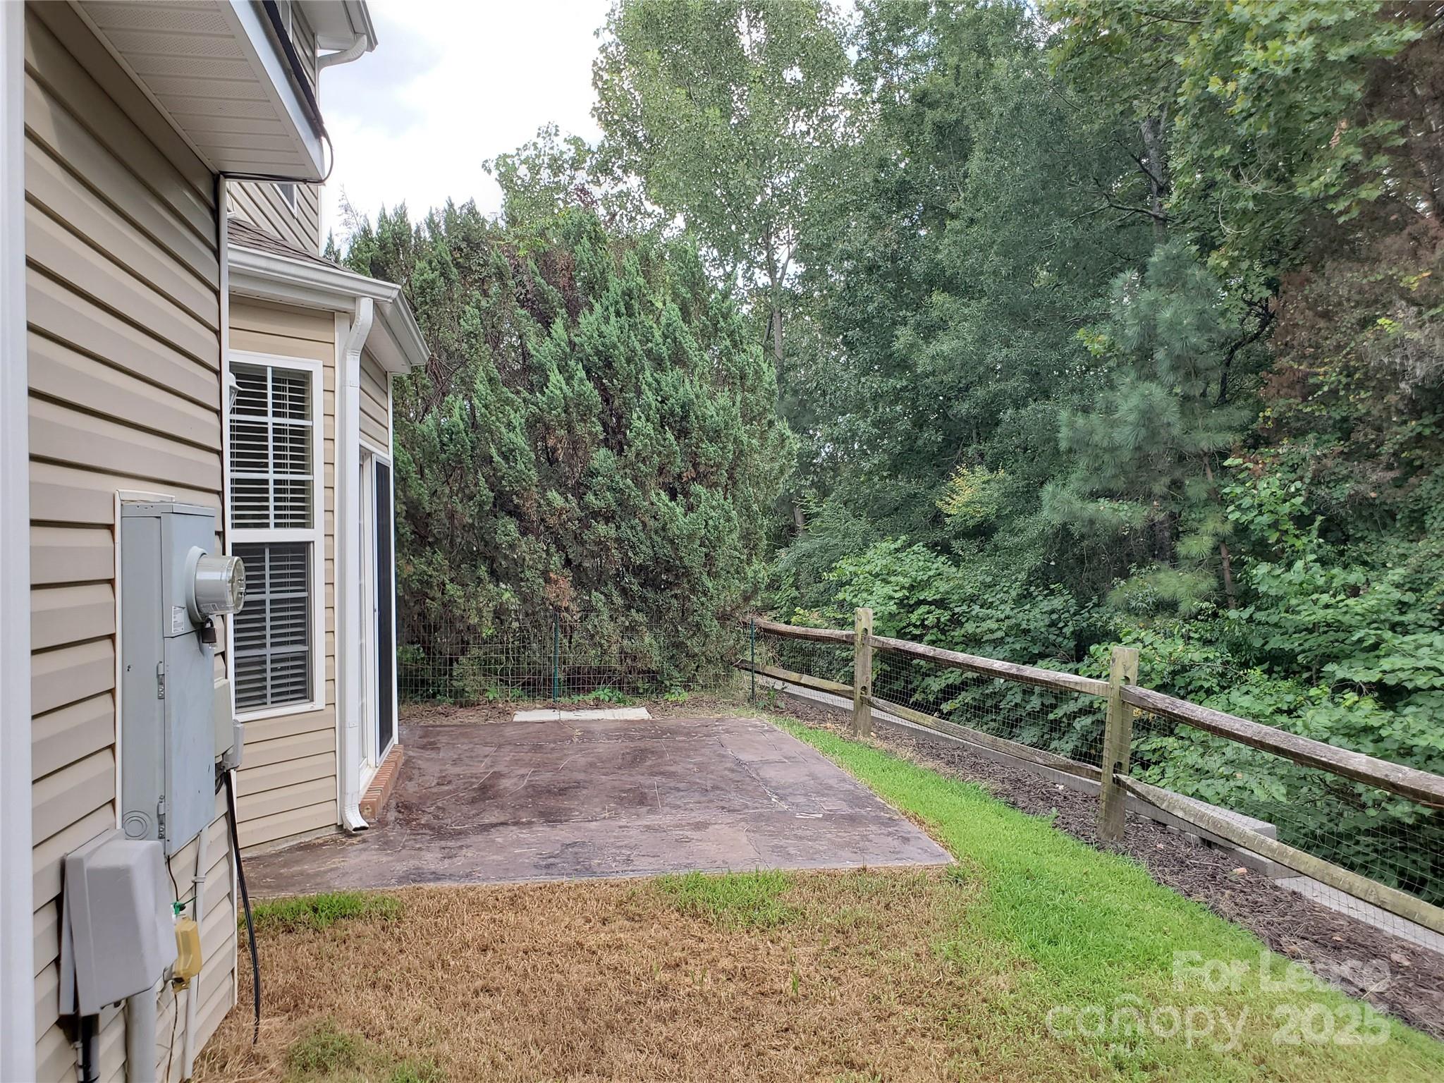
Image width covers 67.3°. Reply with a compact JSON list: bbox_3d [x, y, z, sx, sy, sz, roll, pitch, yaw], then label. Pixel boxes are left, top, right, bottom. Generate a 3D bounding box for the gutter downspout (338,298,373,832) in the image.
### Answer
[{"bbox_3d":[-1.925,0.123,5.734,0.180,2.800,0.090,-1,0,33],"label":"gutter downspout"}]

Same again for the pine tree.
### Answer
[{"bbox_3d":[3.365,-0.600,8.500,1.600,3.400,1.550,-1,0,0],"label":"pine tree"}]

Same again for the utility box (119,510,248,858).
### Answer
[{"bbox_3d":[-1.355,0.330,2.779,0.210,0.835,0.380,-1,0,-10],"label":"utility box"}]

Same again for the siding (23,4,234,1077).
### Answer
[{"bbox_3d":[-1.494,0.151,2.828,0.060,2.650,1.500,-1,0,-10],"label":"siding"}]

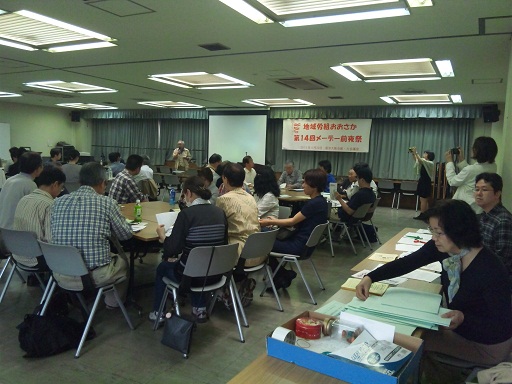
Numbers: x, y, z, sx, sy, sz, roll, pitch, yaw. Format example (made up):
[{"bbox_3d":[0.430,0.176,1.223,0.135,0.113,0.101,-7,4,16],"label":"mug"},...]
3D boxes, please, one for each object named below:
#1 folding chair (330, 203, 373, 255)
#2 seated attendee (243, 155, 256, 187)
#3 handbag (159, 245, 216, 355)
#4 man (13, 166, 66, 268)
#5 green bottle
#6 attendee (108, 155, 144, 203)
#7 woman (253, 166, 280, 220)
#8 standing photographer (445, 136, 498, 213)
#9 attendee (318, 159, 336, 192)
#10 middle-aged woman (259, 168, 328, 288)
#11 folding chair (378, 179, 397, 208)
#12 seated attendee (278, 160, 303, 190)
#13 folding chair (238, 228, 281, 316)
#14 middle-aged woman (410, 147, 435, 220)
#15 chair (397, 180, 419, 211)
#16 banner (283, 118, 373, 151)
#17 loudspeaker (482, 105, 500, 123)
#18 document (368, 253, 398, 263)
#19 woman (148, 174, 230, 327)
[{"bbox_3d":[1.388,0.491,6.342,0.540,0.730,0.500,7,7,38],"label":"folding chair"},{"bbox_3d":[0.000,0.004,8.189,0.700,1.310,0.500,7,7,38],"label":"seated attendee"},{"bbox_3d":[-0.453,0.726,2.880,0.370,0.700,0.150,0,6,-27],"label":"handbag"},{"bbox_3d":[-1.600,0.384,3.440,0.500,1.200,0.750,7,7,40],"label":"man"},{"bbox_3d":[-1.125,0.182,4.141,0.068,0.217,0.068,2,6,0],"label":"green bottle"},{"bbox_3d":[-1.589,0.179,5.730,0.720,1.310,0.520,-2,7,-35],"label":"attendee"},{"bbox_3d":[0.045,0.324,5.327,0.700,1.270,0.460,5,7,26],"label":"woman"},{"bbox_3d":[2.120,0.262,4.280,0.500,1.620,0.580,-2,7,-43],"label":"standing photographer"},{"bbox_3d":[1.342,0.009,8.804,0.700,1.290,0.460,3,6,4],"label":"attendee"},{"bbox_3d":[0.367,0.409,4.468,0.740,1.300,0.460,5,6,23],"label":"middle-aged woman"},{"bbox_3d":[3.711,0.046,12.097,0.500,0.770,0.560,5,6,28],"label":"folding chair"},{"bbox_3d":[0.669,0.027,8.590,0.540,1.240,0.750,3,6,7],"label":"seated attendee"},{"bbox_3d":[-0.106,0.708,3.938,0.560,0.780,0.500,7,8,41],"label":"folding chair"},{"bbox_3d":[3.873,-0.210,9.994,0.570,1.660,0.440,3,6,7],"label":"middle-aged woman"},{"bbox_3d":[4.137,0.109,11.659,0.500,0.750,0.530,5,6,30],"label":"chair"},{"bbox_3d":[1.995,-1.648,12.541,2.700,0.920,0.050,5,6,28],"label":"banner"},{"bbox_3d":[5.149,-1.713,9.385,0.260,0.390,0.300,-9,8,-10],"label":"loudspeaker"},{"bbox_3d":[0.867,0.436,2.893,0.175,0.010,0.240,5,6,30],"label":"document"},{"bbox_3d":[-0.515,0.511,3.454,0.540,1.240,0.760,-2,7,-36],"label":"woman"}]

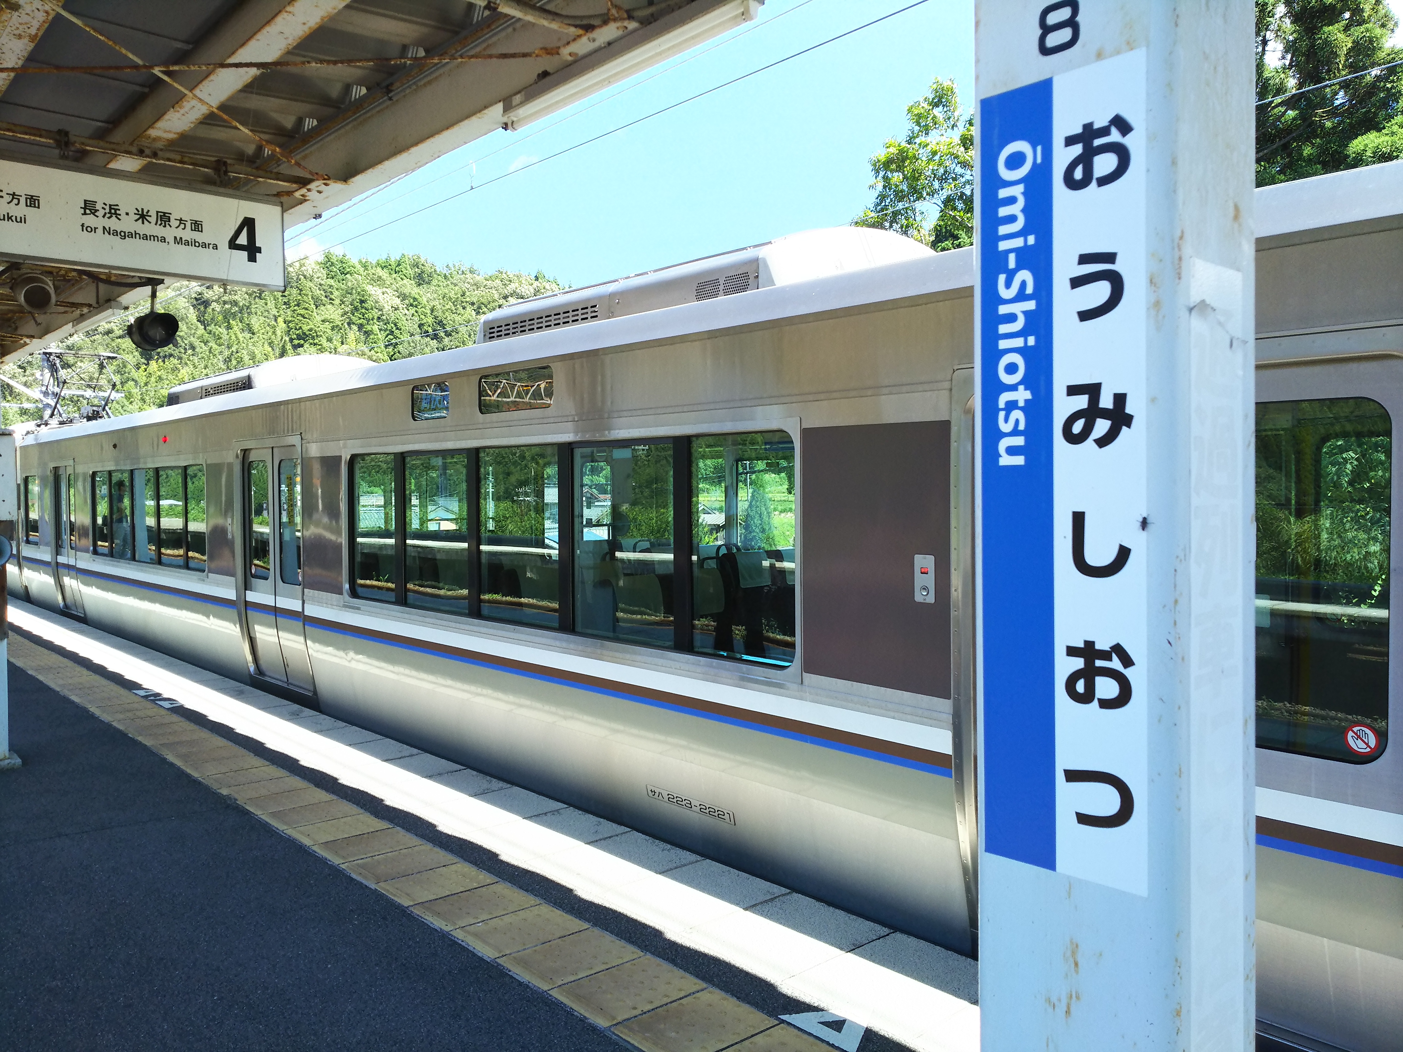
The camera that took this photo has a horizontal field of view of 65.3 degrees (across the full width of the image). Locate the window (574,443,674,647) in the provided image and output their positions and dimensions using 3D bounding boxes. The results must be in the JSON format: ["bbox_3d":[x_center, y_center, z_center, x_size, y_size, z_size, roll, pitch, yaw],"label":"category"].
[{"bbox_3d":[-0.364,0.071,5.025,0.050,0.895,0.762,-2,3,-41],"label":"window"}]

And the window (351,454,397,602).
[{"bbox_3d":[-2.088,0.007,6.982,0.050,0.911,0.673,-2,3,-41],"label":"window"}]

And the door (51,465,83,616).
[{"bbox_3d":[-7.864,0.165,13.646,0.100,1.860,1.320,-4,4,-41],"label":"door"}]

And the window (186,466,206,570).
[{"bbox_3d":[-4.462,-0.070,9.677,0.050,0.904,0.590,-2,3,-41],"label":"window"}]

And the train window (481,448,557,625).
[{"bbox_3d":[-0.953,0.047,5.693,0.050,0.898,0.760,-2,3,-41],"label":"train window"}]

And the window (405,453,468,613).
[{"bbox_3d":[-1.546,0.031,6.366,0.050,0.895,0.764,-2,3,-41],"label":"window"}]

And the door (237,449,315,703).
[{"bbox_3d":[-3.253,0.321,8.411,0.100,1.860,1.320,-4,4,-41],"label":"door"}]

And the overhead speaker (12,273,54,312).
[{"bbox_3d":[-3.795,-1.329,6.215,0.220,0.220,0.250,-3,13,-32],"label":"overhead speaker"}]

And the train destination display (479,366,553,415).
[{"bbox_3d":[-0.966,-0.696,5.678,0.050,0.199,0.713,-2,3,-41],"label":"train destination display"}]

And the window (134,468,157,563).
[{"bbox_3d":[-5.538,-0.106,10.900,0.050,0.912,0.800,-2,3,-41],"label":"window"}]

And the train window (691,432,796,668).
[{"bbox_3d":[0.166,0.087,4.423,0.050,0.904,0.624,-2,3,-41],"label":"train window"}]

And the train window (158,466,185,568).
[{"bbox_3d":[-4.962,-0.087,10.245,0.050,0.910,0.805,-2,3,-41],"label":"train window"}]

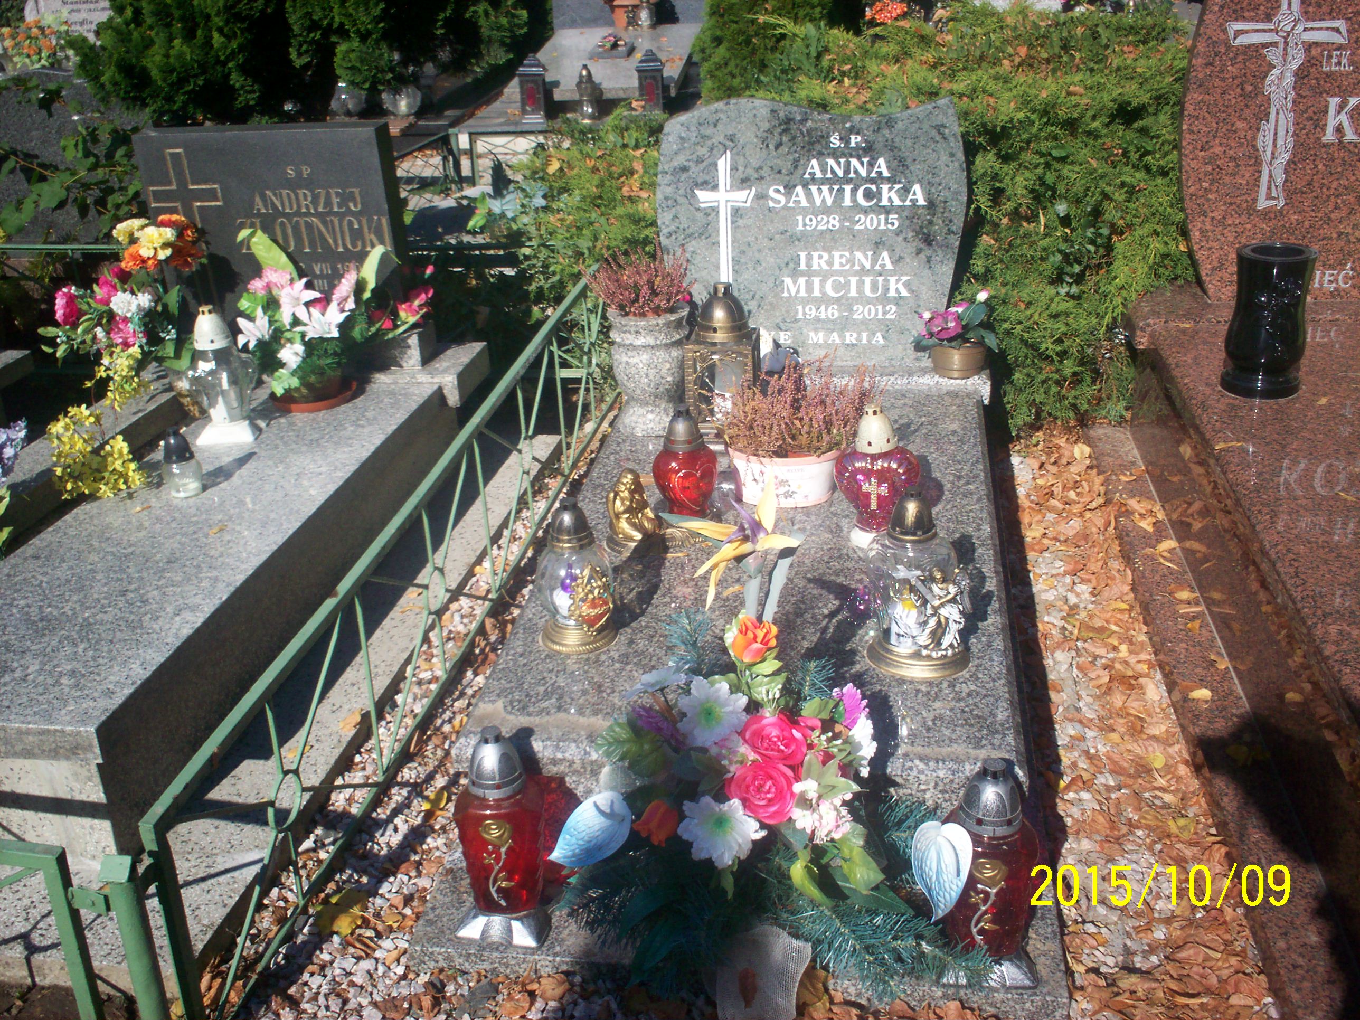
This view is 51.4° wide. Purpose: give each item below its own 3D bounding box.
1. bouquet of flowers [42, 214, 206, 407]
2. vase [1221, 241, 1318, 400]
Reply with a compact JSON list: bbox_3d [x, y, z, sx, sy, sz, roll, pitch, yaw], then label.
[{"bbox_3d":[-1.273,-0.463,3.250,0.345,0.380,0.280,-6,24,-10],"label":"bouquet of flowers"},{"bbox_3d":[1.229,-0.392,2.943,0.171,0.288,0.171,0,23,5],"label":"vase"}]

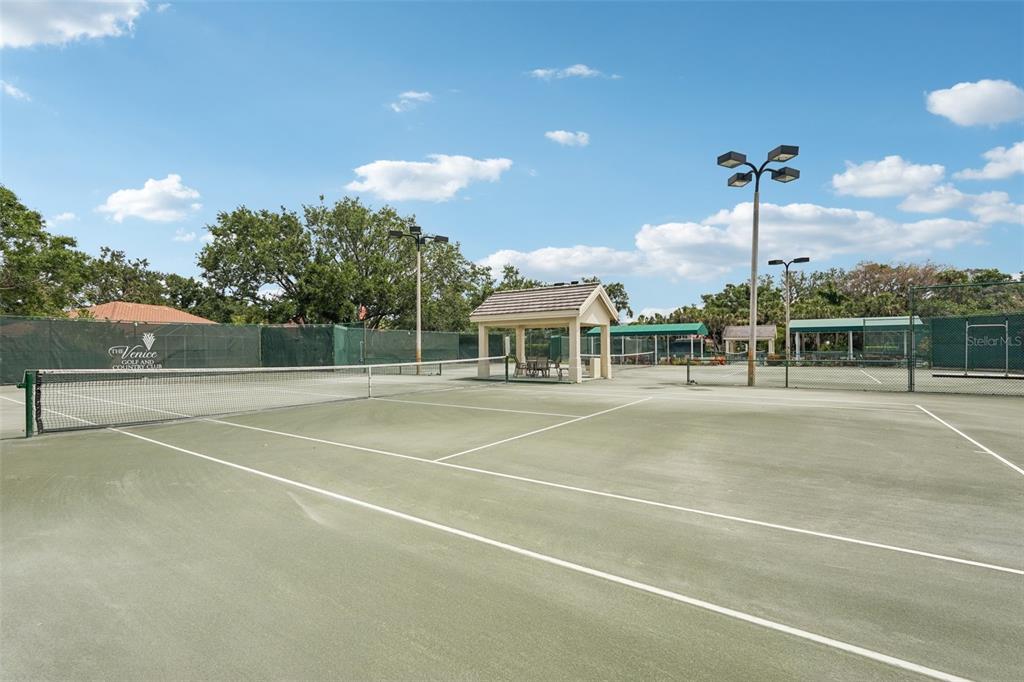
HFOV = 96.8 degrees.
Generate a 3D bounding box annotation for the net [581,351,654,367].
[{"bbox_3d":[6.525,1.235,27.396,0.120,1.040,12.700,-1,-1,35],"label":"net"}]

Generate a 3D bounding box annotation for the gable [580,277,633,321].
[{"bbox_3d":[3.395,-1.608,18.531,0.500,1.450,3.600,-1,-1,35],"label":"gable"}]

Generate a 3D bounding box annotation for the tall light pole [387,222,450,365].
[{"bbox_3d":[-4.903,-1.962,24.089,2.100,7.450,2.700,-1,-1,35],"label":"tall light pole"}]

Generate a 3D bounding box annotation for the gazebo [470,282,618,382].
[{"bbox_3d":[1.394,-0.319,19.909,5.350,3.950,3.650,-1,-1,35],"label":"gazebo"}]

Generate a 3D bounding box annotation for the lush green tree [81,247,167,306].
[{"bbox_3d":[-38.425,-3.128,44.985,8.000,11.000,8.000,0,-1,-41],"label":"lush green tree"}]

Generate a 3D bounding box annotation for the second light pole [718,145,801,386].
[{"bbox_3d":[8.308,-2.192,15.137,2.100,7.450,2.700,-1,-1,35],"label":"second light pole"}]

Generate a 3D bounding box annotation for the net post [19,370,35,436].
[{"bbox_3d":[-7.521,0.987,7.032,0.110,1.050,0.180,-1,-1,35],"label":"net post"}]

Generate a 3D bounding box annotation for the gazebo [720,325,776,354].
[{"bbox_3d":[27.312,0.136,52.232,5.000,3.750,3.550,-1,-1,35],"label":"gazebo"}]

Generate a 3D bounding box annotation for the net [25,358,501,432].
[{"bbox_3d":[-3.859,1.046,12.341,0.120,1.040,12.700,-1,-1,35],"label":"net"}]

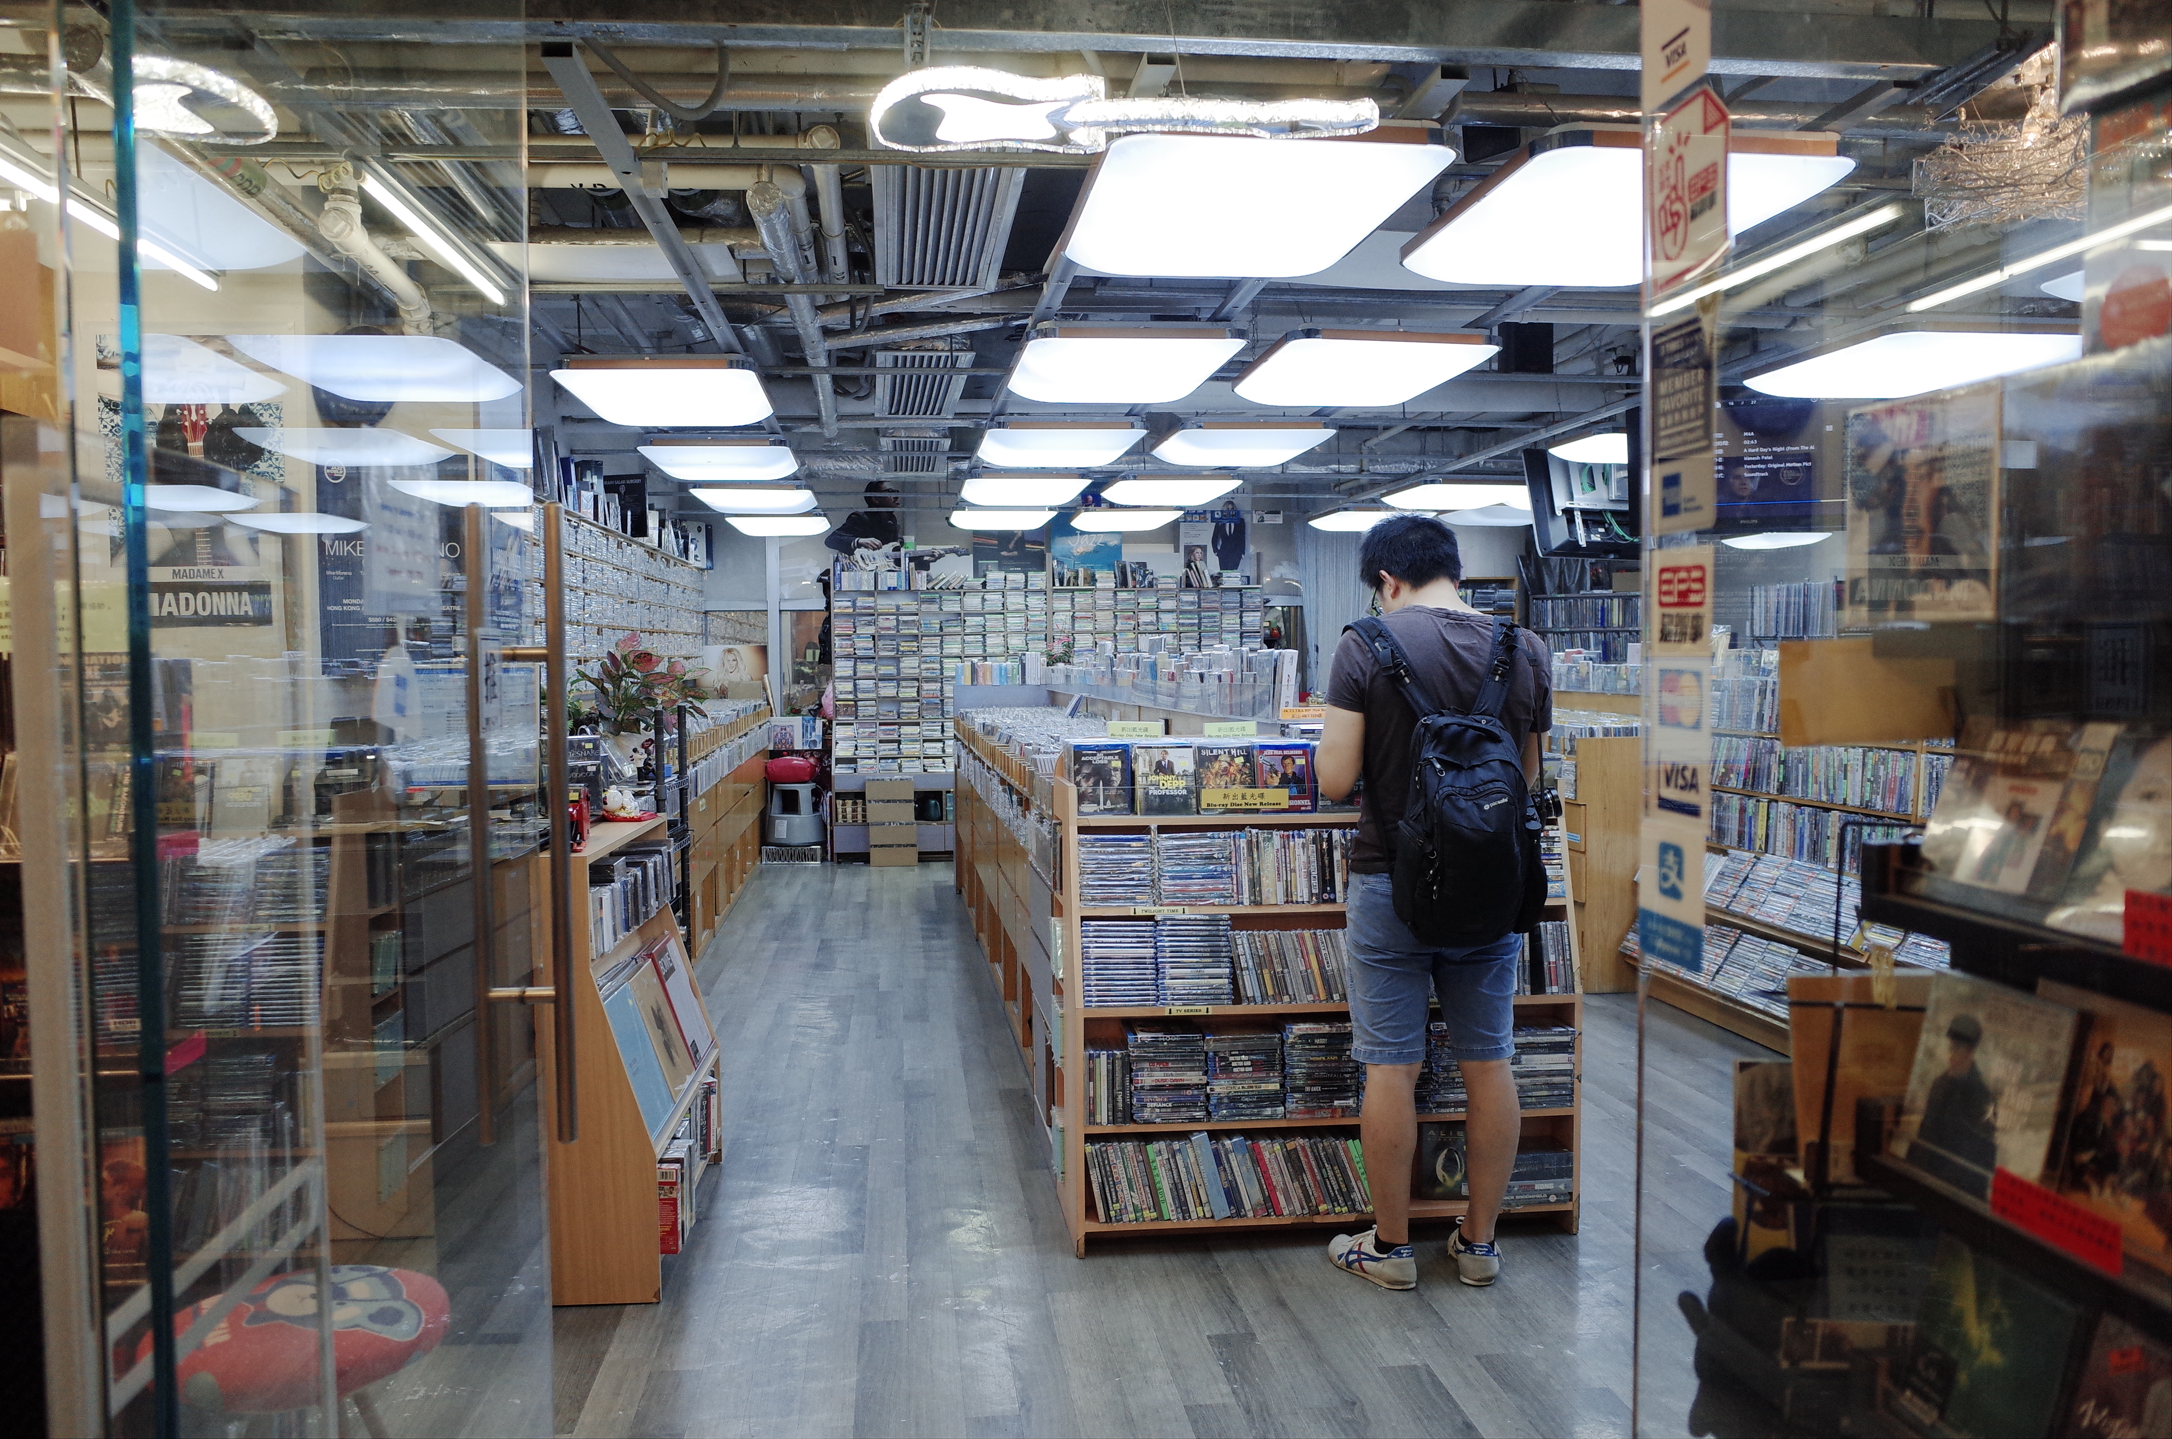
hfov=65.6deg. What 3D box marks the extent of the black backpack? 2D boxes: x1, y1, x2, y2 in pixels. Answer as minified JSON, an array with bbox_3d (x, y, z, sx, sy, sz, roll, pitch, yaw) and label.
[{"bbox_3d":[0.759,0.130,3.580,0.380,0.670,0.290,0,2,-5],"label":"black backpack"}]

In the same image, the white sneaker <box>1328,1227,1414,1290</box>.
[{"bbox_3d":[0.621,1.162,3.733,0.098,0.117,0.267,-2,2,-33],"label":"white sneaker"}]

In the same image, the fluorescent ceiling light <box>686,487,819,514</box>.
[{"bbox_3d":[-1.845,-1.231,9.455,0.647,0.097,0.950,-1,2,-7],"label":"fluorescent ceiling light"}]

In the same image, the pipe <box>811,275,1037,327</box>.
[{"bbox_3d":[-0.658,-1.652,6.651,1.153,0.060,0.060,1,2,36],"label":"pipe"}]

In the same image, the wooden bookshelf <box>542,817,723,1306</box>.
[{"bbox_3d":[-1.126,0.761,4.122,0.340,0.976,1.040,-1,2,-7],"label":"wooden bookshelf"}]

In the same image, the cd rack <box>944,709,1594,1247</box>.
[{"bbox_3d":[0.208,0.549,6.852,1.210,1.120,6.005,-1,2,-7],"label":"cd rack"}]

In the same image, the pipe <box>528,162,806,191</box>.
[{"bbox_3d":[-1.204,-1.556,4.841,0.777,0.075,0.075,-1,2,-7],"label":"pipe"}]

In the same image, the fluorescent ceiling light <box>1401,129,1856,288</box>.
[{"bbox_3d":[1.141,-1.120,3.757,0.645,0.085,0.980,-1,2,-7],"label":"fluorescent ceiling light"}]

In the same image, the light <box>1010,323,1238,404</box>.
[{"bbox_3d":[0.102,-1.090,5.266,0.647,0.097,0.950,-1,2,-7],"label":"light"}]

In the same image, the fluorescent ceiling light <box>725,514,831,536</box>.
[{"bbox_3d":[-2.045,-1.295,11.261,0.647,0.097,0.950,-1,2,-7],"label":"fluorescent ceiling light"}]

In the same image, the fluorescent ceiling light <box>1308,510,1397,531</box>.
[{"bbox_3d":[1.916,-1.362,11.466,0.645,0.085,0.980,-1,2,-7],"label":"fluorescent ceiling light"}]

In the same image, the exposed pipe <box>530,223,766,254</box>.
[{"bbox_3d":[-1.388,-1.516,5.324,0.718,0.083,0.083,-1,2,-7],"label":"exposed pipe"}]

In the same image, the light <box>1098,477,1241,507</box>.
[{"bbox_3d":[0.438,-1.233,9.120,0.647,0.097,0.950,-1,2,-7],"label":"light"}]

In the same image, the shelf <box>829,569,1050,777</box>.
[{"bbox_3d":[-1.040,-0.316,12.082,1.530,1.476,0.250,-1,2,-7],"label":"shelf"}]

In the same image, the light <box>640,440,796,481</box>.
[{"bbox_3d":[-1.731,-1.237,8.060,0.645,0.085,0.980,-1,2,-7],"label":"light"}]

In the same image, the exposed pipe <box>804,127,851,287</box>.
[{"bbox_3d":[-0.932,-1.817,6.217,0.090,0.095,2.014,-1,2,-7],"label":"exposed pipe"}]

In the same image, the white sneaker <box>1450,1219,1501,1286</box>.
[{"bbox_3d":[0.881,1.192,3.859,0.100,0.110,0.275,0,2,5],"label":"white sneaker"}]

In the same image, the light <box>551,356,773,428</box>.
[{"bbox_3d":[-1.411,-1.098,5.736,0.647,0.097,0.950,-1,2,-7],"label":"light"}]

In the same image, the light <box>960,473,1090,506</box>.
[{"bbox_3d":[-0.331,-1.225,9.031,0.647,0.097,0.950,-1,2,-7],"label":"light"}]

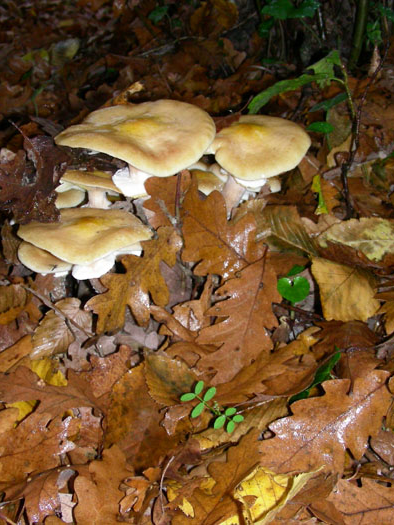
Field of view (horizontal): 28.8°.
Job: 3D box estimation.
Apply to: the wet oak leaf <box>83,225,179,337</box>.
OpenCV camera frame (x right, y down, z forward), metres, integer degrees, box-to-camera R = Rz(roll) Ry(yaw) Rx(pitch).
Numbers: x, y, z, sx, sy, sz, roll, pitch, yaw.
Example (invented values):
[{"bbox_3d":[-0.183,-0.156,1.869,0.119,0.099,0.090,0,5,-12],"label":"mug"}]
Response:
[{"bbox_3d":[-0.046,0.010,0.554,0.068,0.020,0.101,26,62,16],"label":"wet oak leaf"}]

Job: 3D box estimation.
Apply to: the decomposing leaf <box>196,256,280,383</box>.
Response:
[{"bbox_3d":[0.039,0.046,0.652,0.064,0.025,0.134,15,56,13],"label":"decomposing leaf"}]

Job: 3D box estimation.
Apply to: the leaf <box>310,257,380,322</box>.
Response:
[{"bbox_3d":[0.124,0.025,0.685,0.078,0.018,0.061,34,64,26],"label":"leaf"}]

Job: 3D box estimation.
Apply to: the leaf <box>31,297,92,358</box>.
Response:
[{"bbox_3d":[-0.115,0.058,0.661,0.043,0.016,0.073,26,52,21],"label":"leaf"}]

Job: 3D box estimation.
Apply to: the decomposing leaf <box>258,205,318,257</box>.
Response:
[{"bbox_3d":[0.075,-0.027,0.624,0.067,0.015,0.053,28,56,21],"label":"decomposing leaf"}]

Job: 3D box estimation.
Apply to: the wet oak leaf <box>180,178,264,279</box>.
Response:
[{"bbox_3d":[0.009,-0.023,0.593,0.070,0.020,0.082,-42,71,-18],"label":"wet oak leaf"}]

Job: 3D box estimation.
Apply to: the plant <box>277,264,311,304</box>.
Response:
[{"bbox_3d":[0.086,0.019,0.680,0.030,0.030,0.028,3,38,7],"label":"plant"}]

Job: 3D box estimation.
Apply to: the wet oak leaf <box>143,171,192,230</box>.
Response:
[{"bbox_3d":[-0.028,-0.058,0.720,0.045,0.050,0.030,-4,38,-2],"label":"wet oak leaf"}]

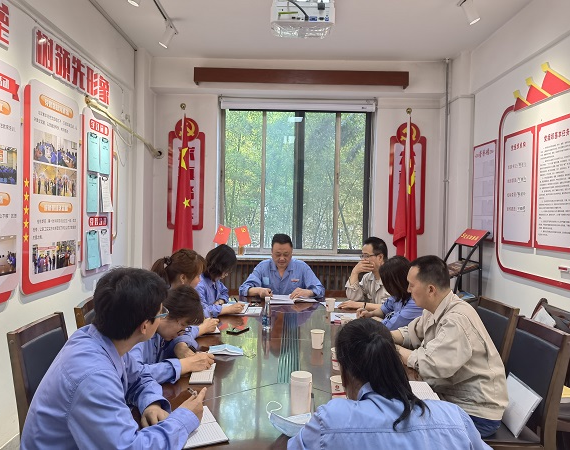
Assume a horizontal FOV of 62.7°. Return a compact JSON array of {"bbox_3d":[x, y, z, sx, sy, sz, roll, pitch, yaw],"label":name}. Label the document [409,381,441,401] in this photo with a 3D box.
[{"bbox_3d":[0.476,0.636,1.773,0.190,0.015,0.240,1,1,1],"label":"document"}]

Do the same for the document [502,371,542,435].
[{"bbox_3d":[1.073,0.841,2.198,0.015,0.210,0.300,31,2,0],"label":"document"}]

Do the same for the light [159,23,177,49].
[{"bbox_3d":[-0.948,-1.543,3.810,0.110,0.210,0.130,2,1,12],"label":"light"}]

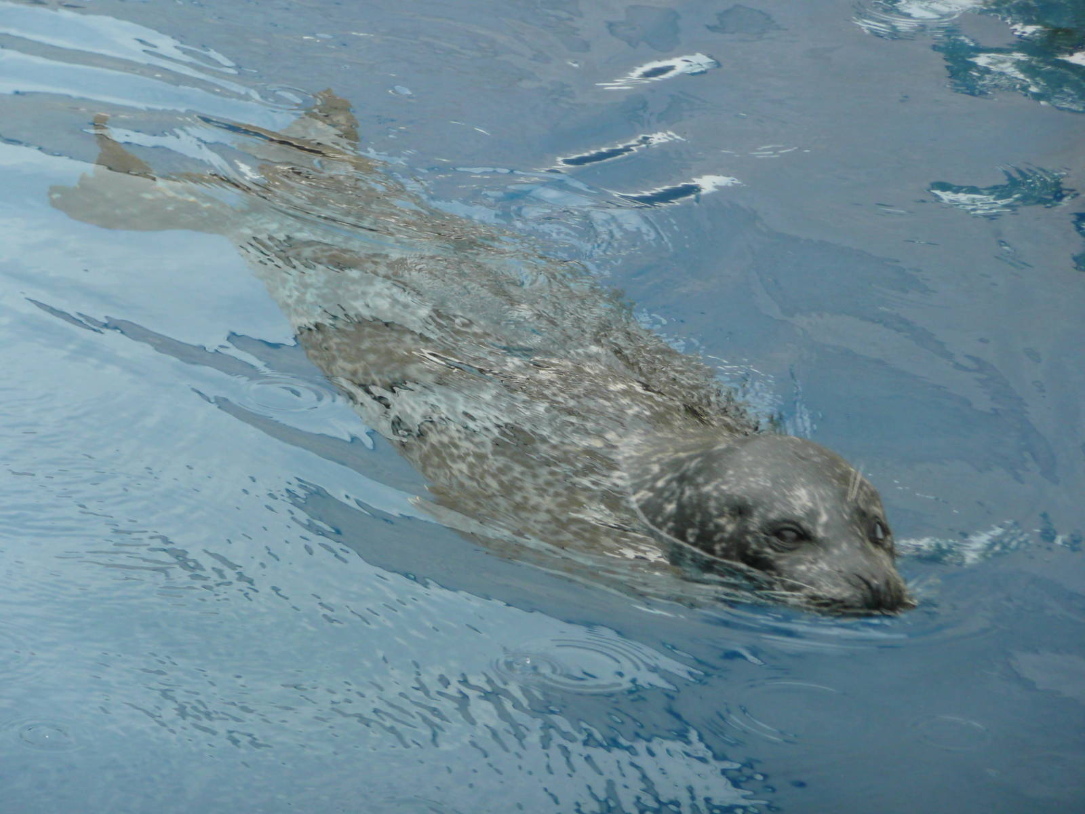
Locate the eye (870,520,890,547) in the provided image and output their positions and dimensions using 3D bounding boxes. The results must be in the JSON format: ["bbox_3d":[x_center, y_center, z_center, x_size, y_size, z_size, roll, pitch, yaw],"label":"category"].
[{"bbox_3d":[0.343,0.129,6.030,0.017,0.025,0.035,4,19,25],"label":"eye"}]

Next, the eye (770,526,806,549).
[{"bbox_3d":[0.248,0.132,5.980,0.036,0.023,0.018,16,7,8],"label":"eye"}]

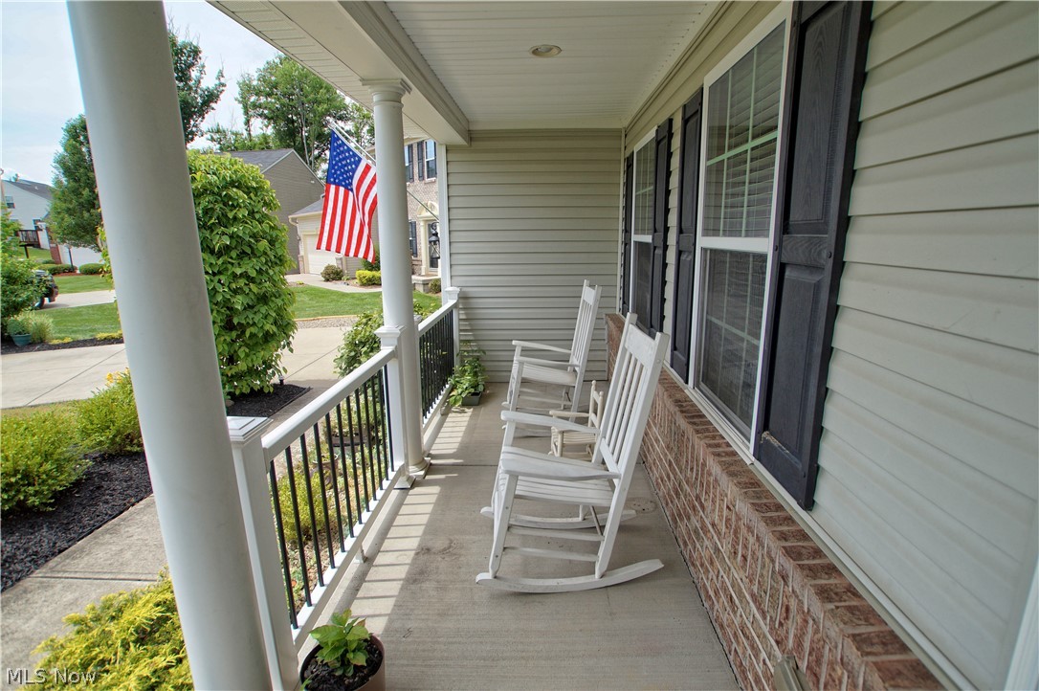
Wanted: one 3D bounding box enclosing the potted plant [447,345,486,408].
[{"bbox_3d":[-0.507,0.246,4.476,0.360,0.550,0.440,-1,13,3],"label":"potted plant"}]

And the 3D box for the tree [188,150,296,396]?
[{"bbox_3d":[-3.697,-0.728,5.439,1.750,2.820,1.750,-10,16,-32],"label":"tree"}]

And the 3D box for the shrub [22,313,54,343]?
[{"bbox_3d":[-9.587,-0.343,9.200,0.580,0.620,0.580,-1,13,3],"label":"shrub"}]

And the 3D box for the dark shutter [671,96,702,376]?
[{"bbox_3d":[0.904,-0.549,2.495,0.032,1.455,0.375,0,13,3],"label":"dark shutter"}]

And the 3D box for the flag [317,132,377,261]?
[{"bbox_3d":[-1.903,-1.666,5.200,0.800,1.450,0.250,-1,13,3],"label":"flag"}]

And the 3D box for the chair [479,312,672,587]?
[{"bbox_3d":[0.205,0.470,2.191,0.840,1.180,0.650,-1,13,0],"label":"chair"}]

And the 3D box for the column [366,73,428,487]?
[{"bbox_3d":[-0.771,-0.337,2.949,0.245,2.440,0.245,0,13,3],"label":"column"}]

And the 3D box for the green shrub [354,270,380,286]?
[{"bbox_3d":[-6.037,-2.719,18.600,1.200,0.640,1.000,-1,13,3],"label":"green shrub"}]

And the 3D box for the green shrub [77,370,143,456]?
[{"bbox_3d":[-3.825,0.590,4.443,0.760,0.720,0.760,-13,18,-40],"label":"green shrub"}]

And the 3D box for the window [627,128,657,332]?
[{"bbox_3d":[1.001,-0.845,3.676,0.100,1.500,0.900,-1,13,3],"label":"window"}]

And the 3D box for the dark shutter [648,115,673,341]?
[{"bbox_3d":[0.936,-0.686,3.068,0.032,1.455,0.375,0,13,3],"label":"dark shutter"}]

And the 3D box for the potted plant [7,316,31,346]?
[{"bbox_3d":[-10.922,-0.298,10.078,0.380,0.620,0.380,10,18,41],"label":"potted plant"}]

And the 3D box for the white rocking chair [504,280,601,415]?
[{"bbox_3d":[0.258,0.093,3.719,0.830,1.150,0.630,-1,13,0],"label":"white rocking chair"}]

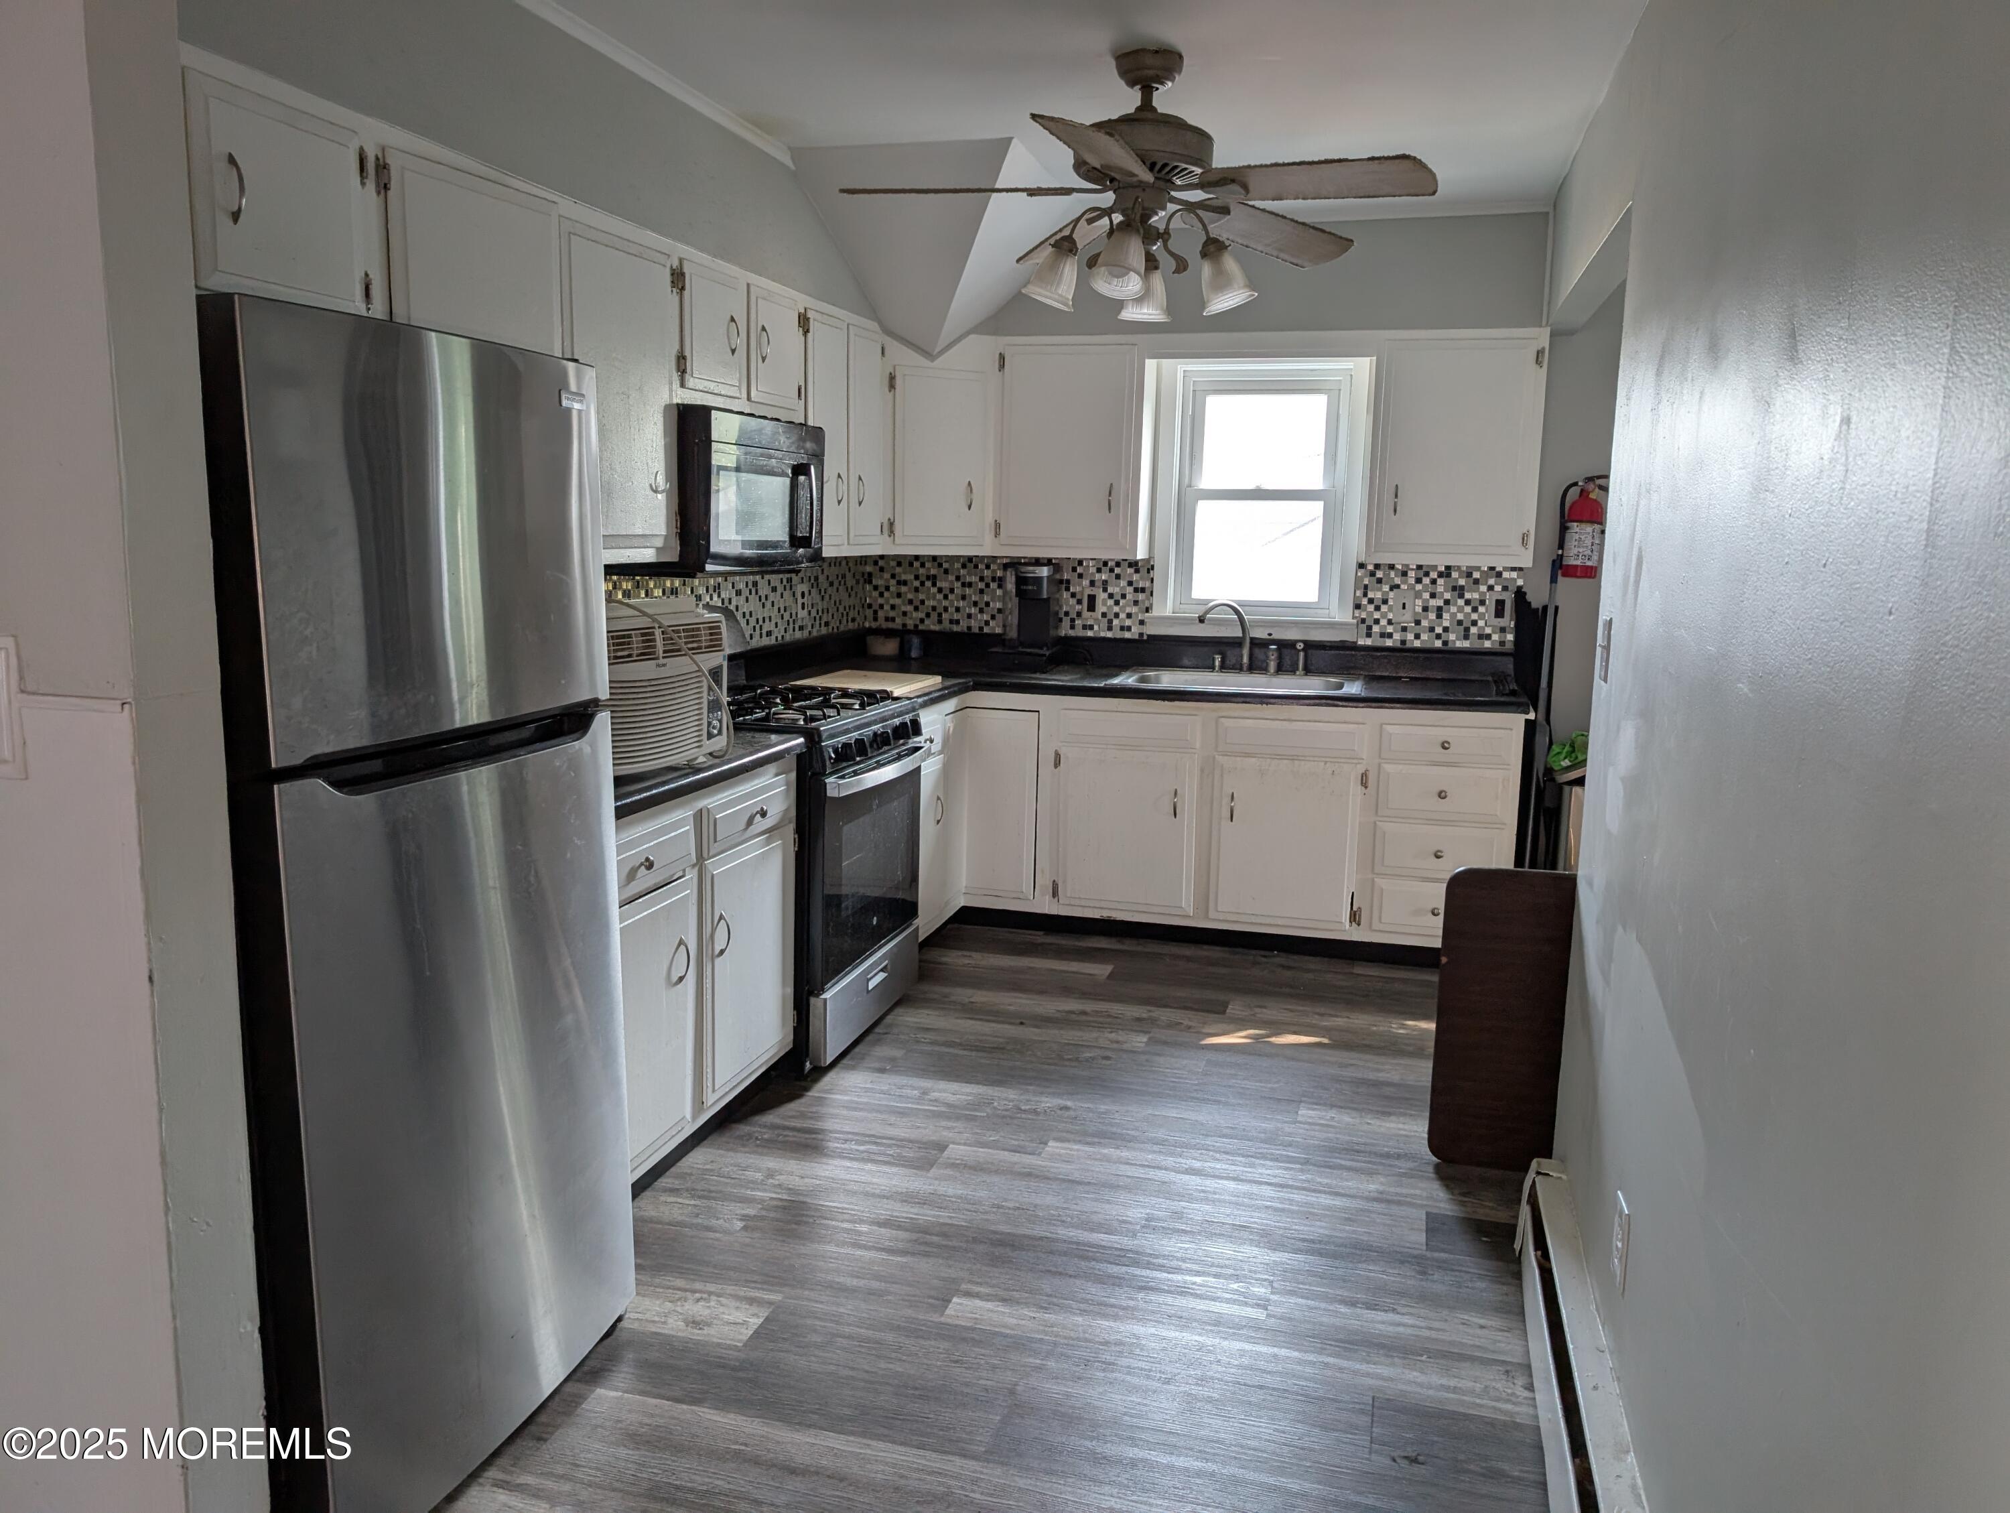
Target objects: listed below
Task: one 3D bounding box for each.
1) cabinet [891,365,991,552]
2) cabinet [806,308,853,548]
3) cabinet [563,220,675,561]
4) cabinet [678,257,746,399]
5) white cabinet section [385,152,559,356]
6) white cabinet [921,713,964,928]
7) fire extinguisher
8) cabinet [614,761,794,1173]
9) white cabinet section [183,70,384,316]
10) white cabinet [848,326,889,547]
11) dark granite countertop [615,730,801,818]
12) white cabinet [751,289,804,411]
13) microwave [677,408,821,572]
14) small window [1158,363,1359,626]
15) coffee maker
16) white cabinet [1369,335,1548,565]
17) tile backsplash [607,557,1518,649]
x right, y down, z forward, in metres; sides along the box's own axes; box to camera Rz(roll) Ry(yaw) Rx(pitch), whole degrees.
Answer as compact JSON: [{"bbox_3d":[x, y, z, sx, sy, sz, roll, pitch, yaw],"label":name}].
[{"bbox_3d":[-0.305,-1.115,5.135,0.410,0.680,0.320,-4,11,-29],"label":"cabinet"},{"bbox_3d":[-0.705,-1.029,4.479,0.325,0.740,0.352,3,10,15],"label":"cabinet"},{"bbox_3d":[-1.032,-0.843,3.320,0.325,0.748,0.504,3,10,15],"label":"cabinet"},{"bbox_3d":[-0.907,-1.115,3.720,0.325,0.345,0.386,3,10,15],"label":"cabinet"},{"bbox_3d":[-1.186,-0.981,2.813,0.330,0.345,0.540,3,9,16],"label":"white cabinet section"},{"bbox_3d":[-0.518,0.190,4.822,0.620,0.780,0.580,3,10,15],"label":"white cabinet"},{"bbox_3d":[2.005,-0.800,4.847,0.175,0.370,0.140,3,10,15],"label":"fire extinguisher"},{"bbox_3d":[-0.964,0.441,3.238,0.620,0.785,0.990,3,10,15],"label":"cabinet"},{"bbox_3d":[-1.321,-0.906,2.348,0.330,0.340,0.435,3,9,16],"label":"white cabinet section"},{"bbox_3d":[-0.611,-1.083,4.768,0.320,0.725,0.325,3,10,15],"label":"white cabinet"},{"bbox_3d":[-0.944,0.030,3.172,0.645,0.042,1.020,3,10,15],"label":"dark granite countertop"},{"bbox_3d":[-0.796,-1.175,4.067,0.320,0.320,0.400,3,10,15],"label":"white cabinet"},{"bbox_3d":[-0.825,-0.745,3.939,0.412,0.406,0.757,3,10,15],"label":"microwave"},{"bbox_3d":[0.953,-0.971,5.215,0.735,0.975,0.100,3,10,15],"label":"small window"},{"bbox_3d":[0.088,-0.530,5.330,0.220,0.400,0.270,3,10,15],"label":"coffee maker"},{"bbox_3d":[1.560,-1.054,4.850,0.544,0.763,0.325,3,10,15],"label":"white cabinet"},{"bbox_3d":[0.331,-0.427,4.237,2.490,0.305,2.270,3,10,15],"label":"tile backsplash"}]

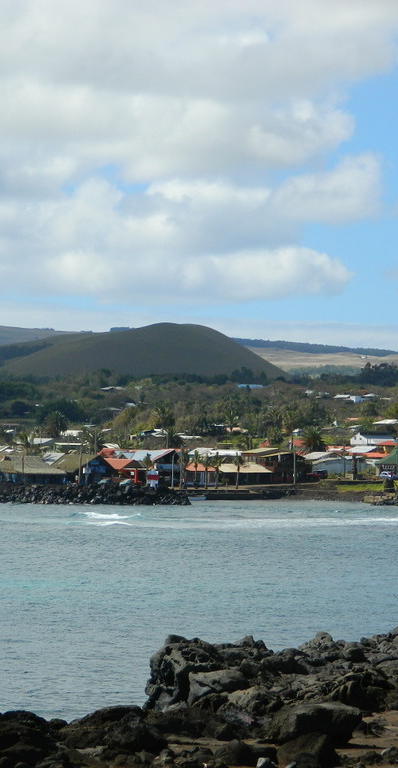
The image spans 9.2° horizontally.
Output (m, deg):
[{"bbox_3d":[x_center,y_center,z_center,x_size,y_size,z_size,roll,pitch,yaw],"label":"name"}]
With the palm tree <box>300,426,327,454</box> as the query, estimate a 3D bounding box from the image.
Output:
[{"bbox_3d":[25.800,12.960,560.000,6.400,7.000,6.400,0,-2,0],"label":"palm tree"}]

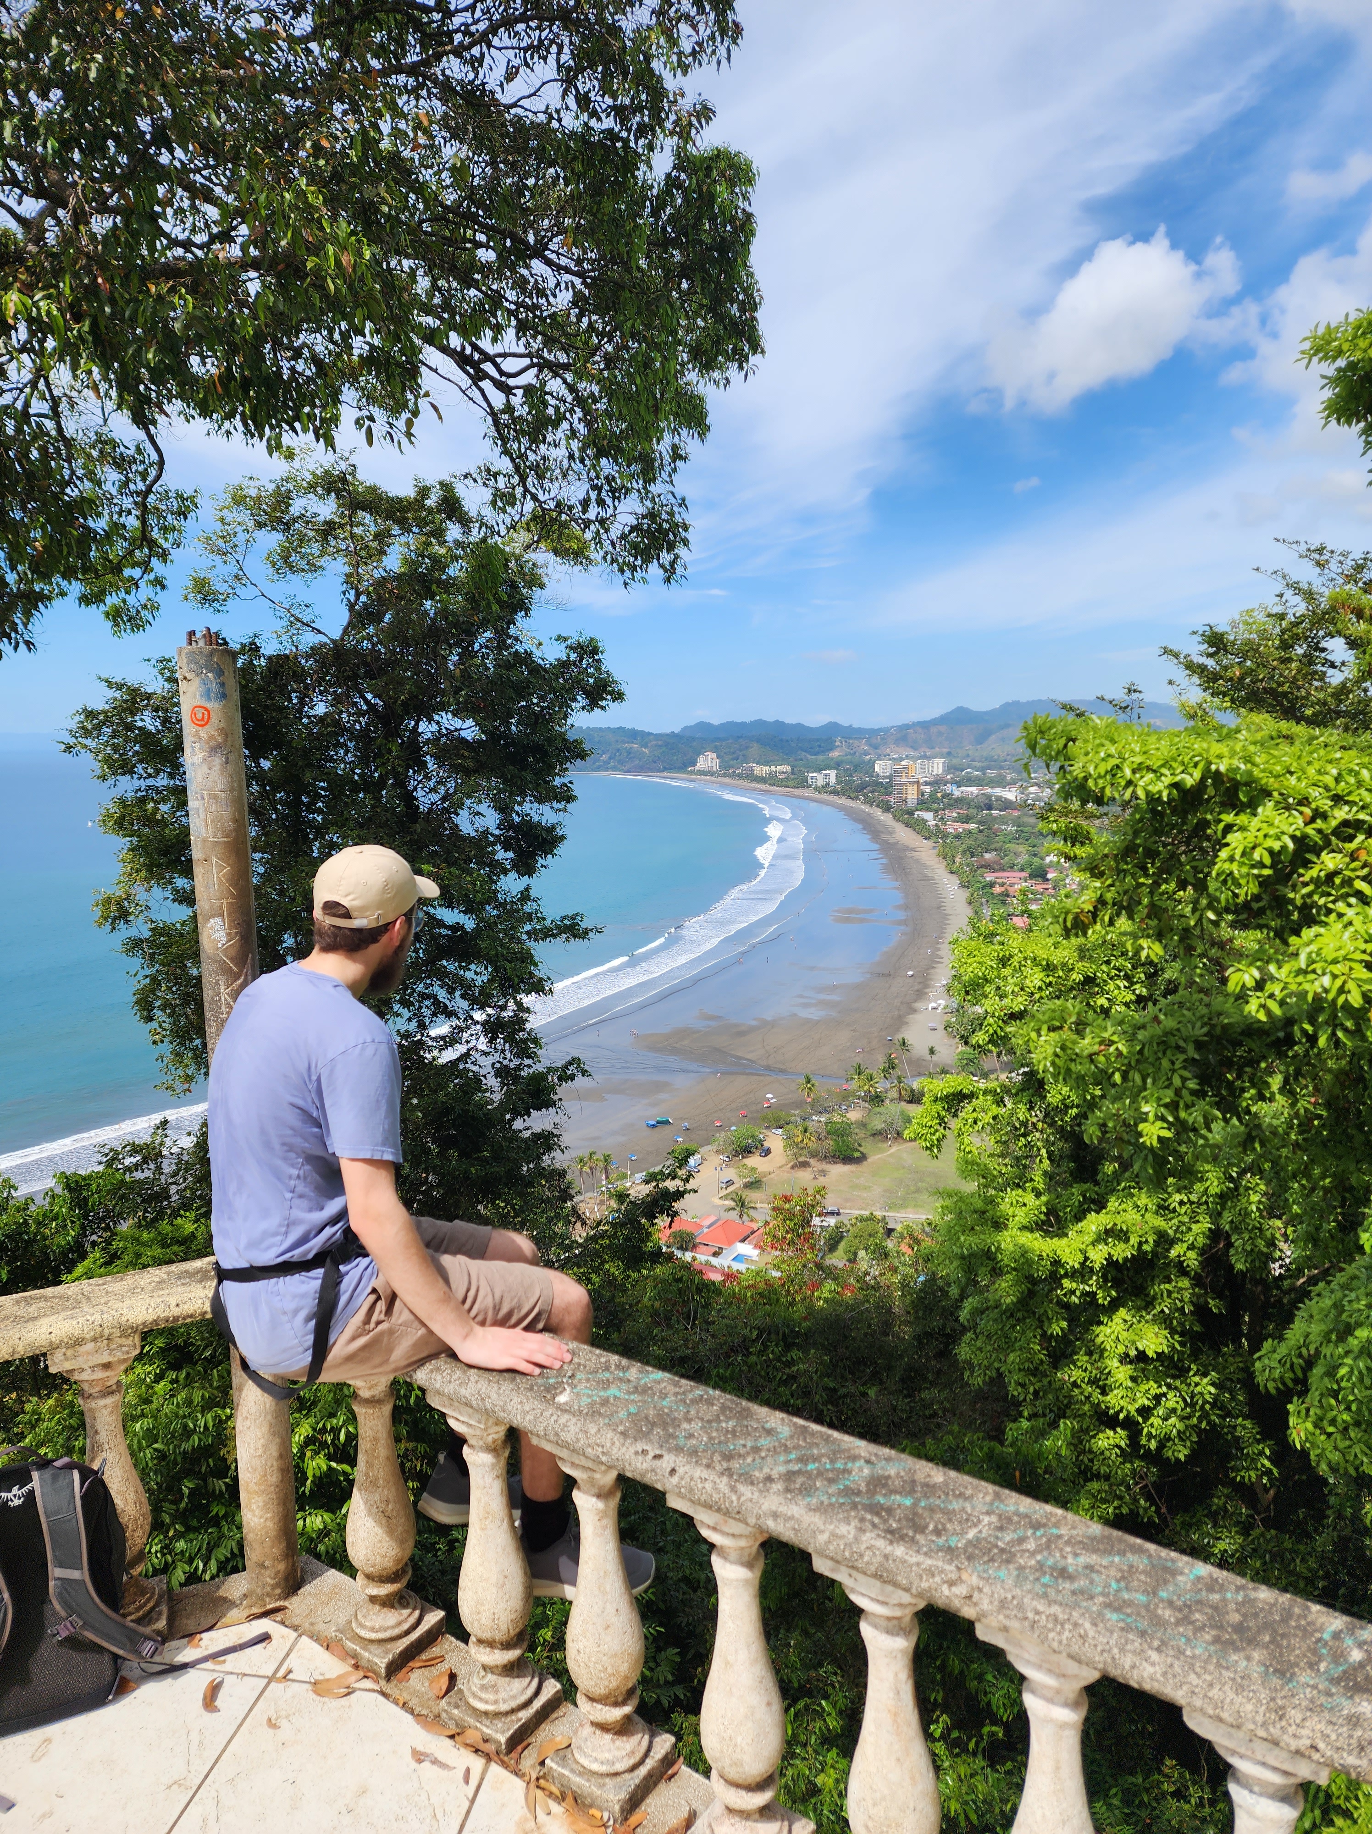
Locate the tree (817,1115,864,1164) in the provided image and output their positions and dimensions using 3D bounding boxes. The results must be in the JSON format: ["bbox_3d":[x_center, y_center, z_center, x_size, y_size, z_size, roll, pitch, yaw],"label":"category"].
[{"bbox_3d":[43.420,62.771,343.000,12.000,10.500,12.000,0,9,0],"label":"tree"}]

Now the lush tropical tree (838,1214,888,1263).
[{"bbox_3d":[41.157,74.938,283.000,11.000,8.500,11.000,0,9,0],"label":"lush tropical tree"}]

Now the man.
[{"bbox_3d":[-0.440,0.575,2.220,0.570,1.400,0.700,7,11,39],"label":"man"}]

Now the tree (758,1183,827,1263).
[{"bbox_3d":[11.481,32.818,130.000,7.000,8.200,7.000,0,9,0],"label":"tree"}]

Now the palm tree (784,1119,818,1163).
[{"bbox_3d":[32.030,62.822,340.000,9.000,10.500,9.000,0,9,0],"label":"palm tree"}]

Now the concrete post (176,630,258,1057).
[{"bbox_3d":[-0.833,0.426,2.282,0.107,1.873,0.107,0,9,0],"label":"concrete post"}]

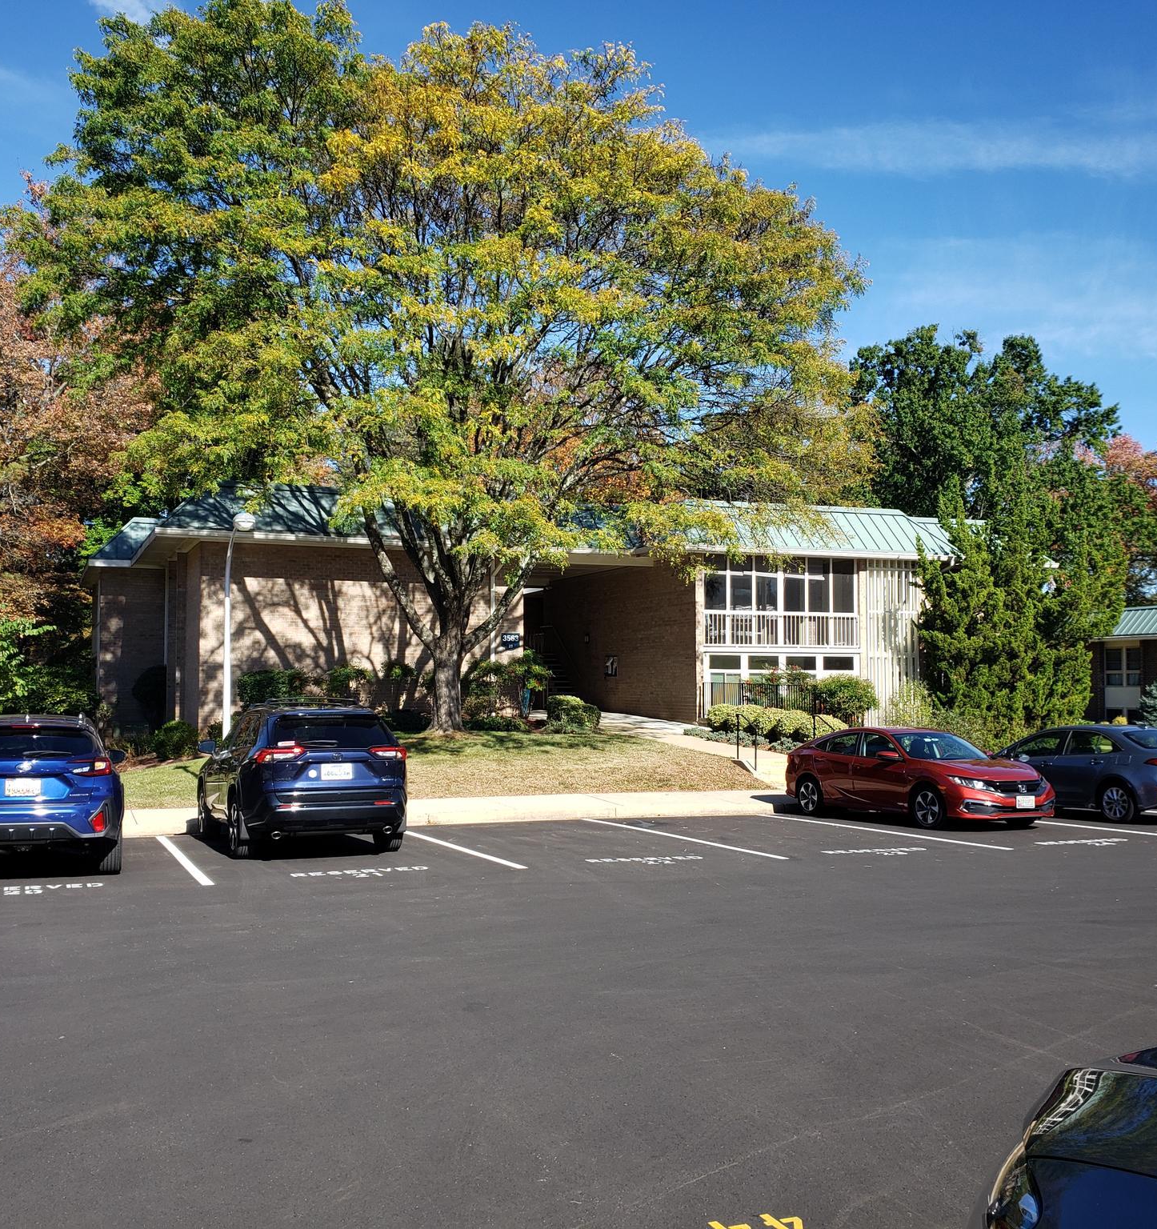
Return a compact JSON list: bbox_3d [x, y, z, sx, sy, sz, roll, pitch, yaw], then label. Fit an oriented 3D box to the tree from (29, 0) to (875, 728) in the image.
[{"bbox_3d":[-3.077,-5.648,28.215,18.000,16.600,15.500,0,-4,-6],"label":"tree"}]

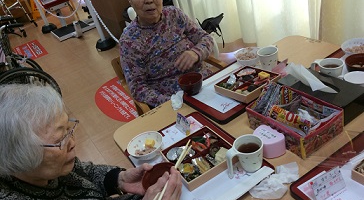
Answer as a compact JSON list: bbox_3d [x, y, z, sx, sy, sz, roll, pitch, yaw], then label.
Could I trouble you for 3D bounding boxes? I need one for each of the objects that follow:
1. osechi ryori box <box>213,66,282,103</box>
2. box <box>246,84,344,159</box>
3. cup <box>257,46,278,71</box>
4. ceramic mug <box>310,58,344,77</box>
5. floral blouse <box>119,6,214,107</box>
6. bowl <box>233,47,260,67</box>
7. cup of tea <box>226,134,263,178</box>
[{"bbox_3d":[0.262,-0.069,1.394,0.186,0.030,0.184,-31,34,-26],"label":"osechi ryori box"},{"bbox_3d":[0.354,0.062,1.100,0.175,0.081,0.233,-28,32,-21],"label":"box"},{"bbox_3d":[0.377,-0.180,1.483,0.085,0.075,0.113,10,38,36],"label":"cup"},{"bbox_3d":[0.538,-0.109,1.291,0.123,0.075,0.085,18,43,44],"label":"ceramic mug"},{"bbox_3d":[-0.049,-0.135,1.698,0.460,0.495,0.330,-24,31,-15],"label":"floral blouse"},{"bbox_3d":[0.301,-0.184,1.551,0.125,0.048,0.125,-11,30,7],"label":"bowl"},{"bbox_3d":[0.180,0.164,0.995,0.122,0.075,0.085,-25,31,-17],"label":"cup of tea"}]

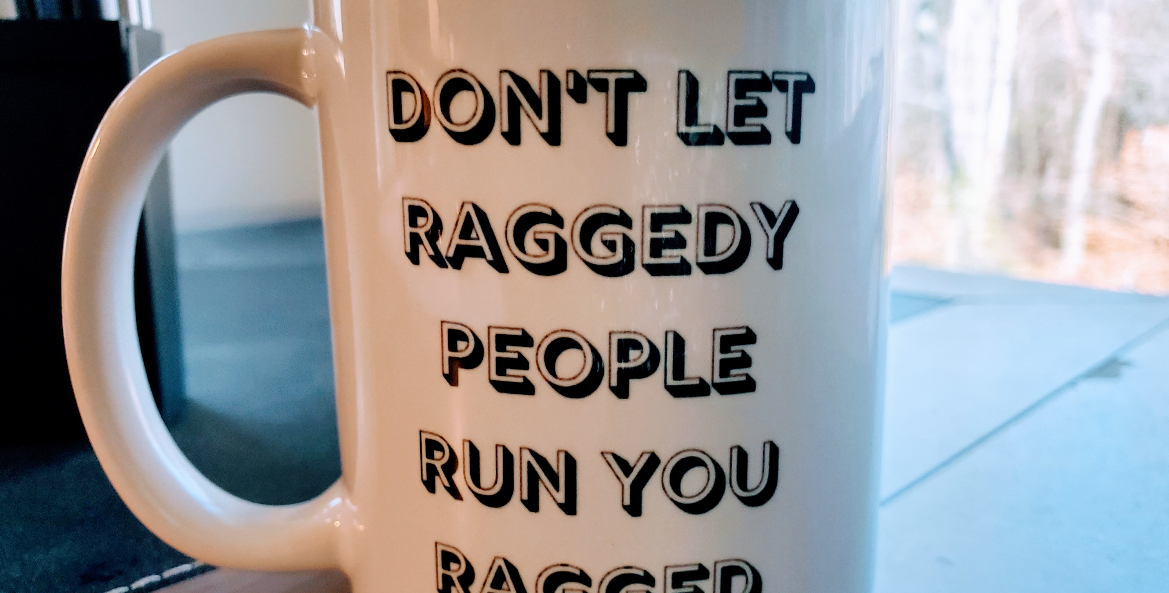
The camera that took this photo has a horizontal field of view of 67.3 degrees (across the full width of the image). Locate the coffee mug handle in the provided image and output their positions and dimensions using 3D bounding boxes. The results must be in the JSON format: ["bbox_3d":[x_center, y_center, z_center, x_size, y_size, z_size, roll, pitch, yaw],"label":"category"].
[{"bbox_3d":[-0.053,0.003,0.123,0.035,0.077,0.014,-4,10,-14],"label":"coffee mug handle"}]

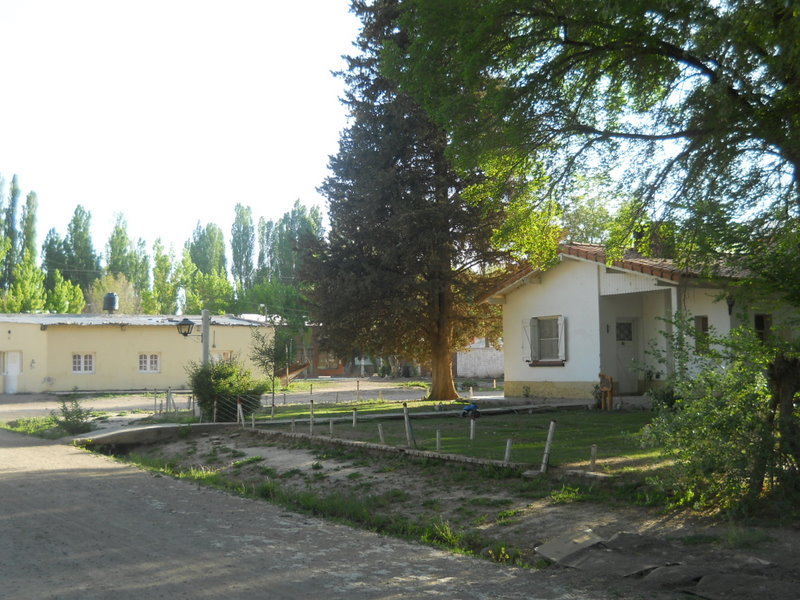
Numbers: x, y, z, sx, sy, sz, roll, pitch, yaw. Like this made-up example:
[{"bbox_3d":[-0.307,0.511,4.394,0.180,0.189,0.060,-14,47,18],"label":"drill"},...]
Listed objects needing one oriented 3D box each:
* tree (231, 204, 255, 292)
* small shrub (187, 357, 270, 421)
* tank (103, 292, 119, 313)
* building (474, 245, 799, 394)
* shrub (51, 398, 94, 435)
[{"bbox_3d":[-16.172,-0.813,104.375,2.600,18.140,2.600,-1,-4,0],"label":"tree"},{"bbox_3d":[-3.932,2.004,23.051,1.800,1.450,1.700,-1,-4,0],"label":"small shrub"},{"bbox_3d":[-16.199,0.112,57.000,0.860,1.030,0.860,-1,-4,0],"label":"tank"},{"bbox_3d":[8.369,0.699,30.447,9.500,4.300,7.700,2,-5,-34],"label":"building"},{"bbox_3d":[-6.445,2.291,20.024,0.850,0.700,0.780,-1,-4,0],"label":"shrub"}]

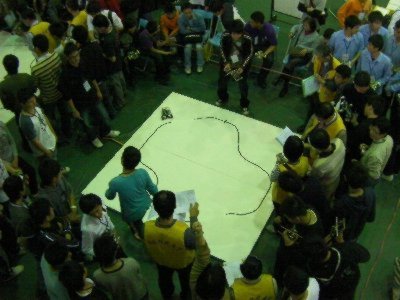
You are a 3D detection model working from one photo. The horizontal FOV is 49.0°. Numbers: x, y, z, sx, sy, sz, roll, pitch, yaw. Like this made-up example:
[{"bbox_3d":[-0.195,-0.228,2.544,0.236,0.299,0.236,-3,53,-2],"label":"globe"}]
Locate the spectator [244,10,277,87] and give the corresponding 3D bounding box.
[{"bbox_3d":[0.975,-1.689,7.141,0.550,1.270,0.800,10,49,12],"label":"spectator"}]

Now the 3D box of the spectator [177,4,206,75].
[{"bbox_3d":[-0.153,-1.938,7.448,0.500,1.230,0.720,-1,48,2],"label":"spectator"}]

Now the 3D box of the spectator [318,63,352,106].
[{"bbox_3d":[1.730,-0.545,5.901,0.550,1.530,0.520,31,56,27],"label":"spectator"}]

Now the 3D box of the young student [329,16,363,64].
[{"bbox_3d":[2.021,-1.163,6.300,0.520,1.680,0.420,3,47,6],"label":"young student"}]

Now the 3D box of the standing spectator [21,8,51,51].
[{"bbox_3d":[-2.444,-1.594,7.172,0.700,1.350,0.550,10,49,12],"label":"standing spectator"}]

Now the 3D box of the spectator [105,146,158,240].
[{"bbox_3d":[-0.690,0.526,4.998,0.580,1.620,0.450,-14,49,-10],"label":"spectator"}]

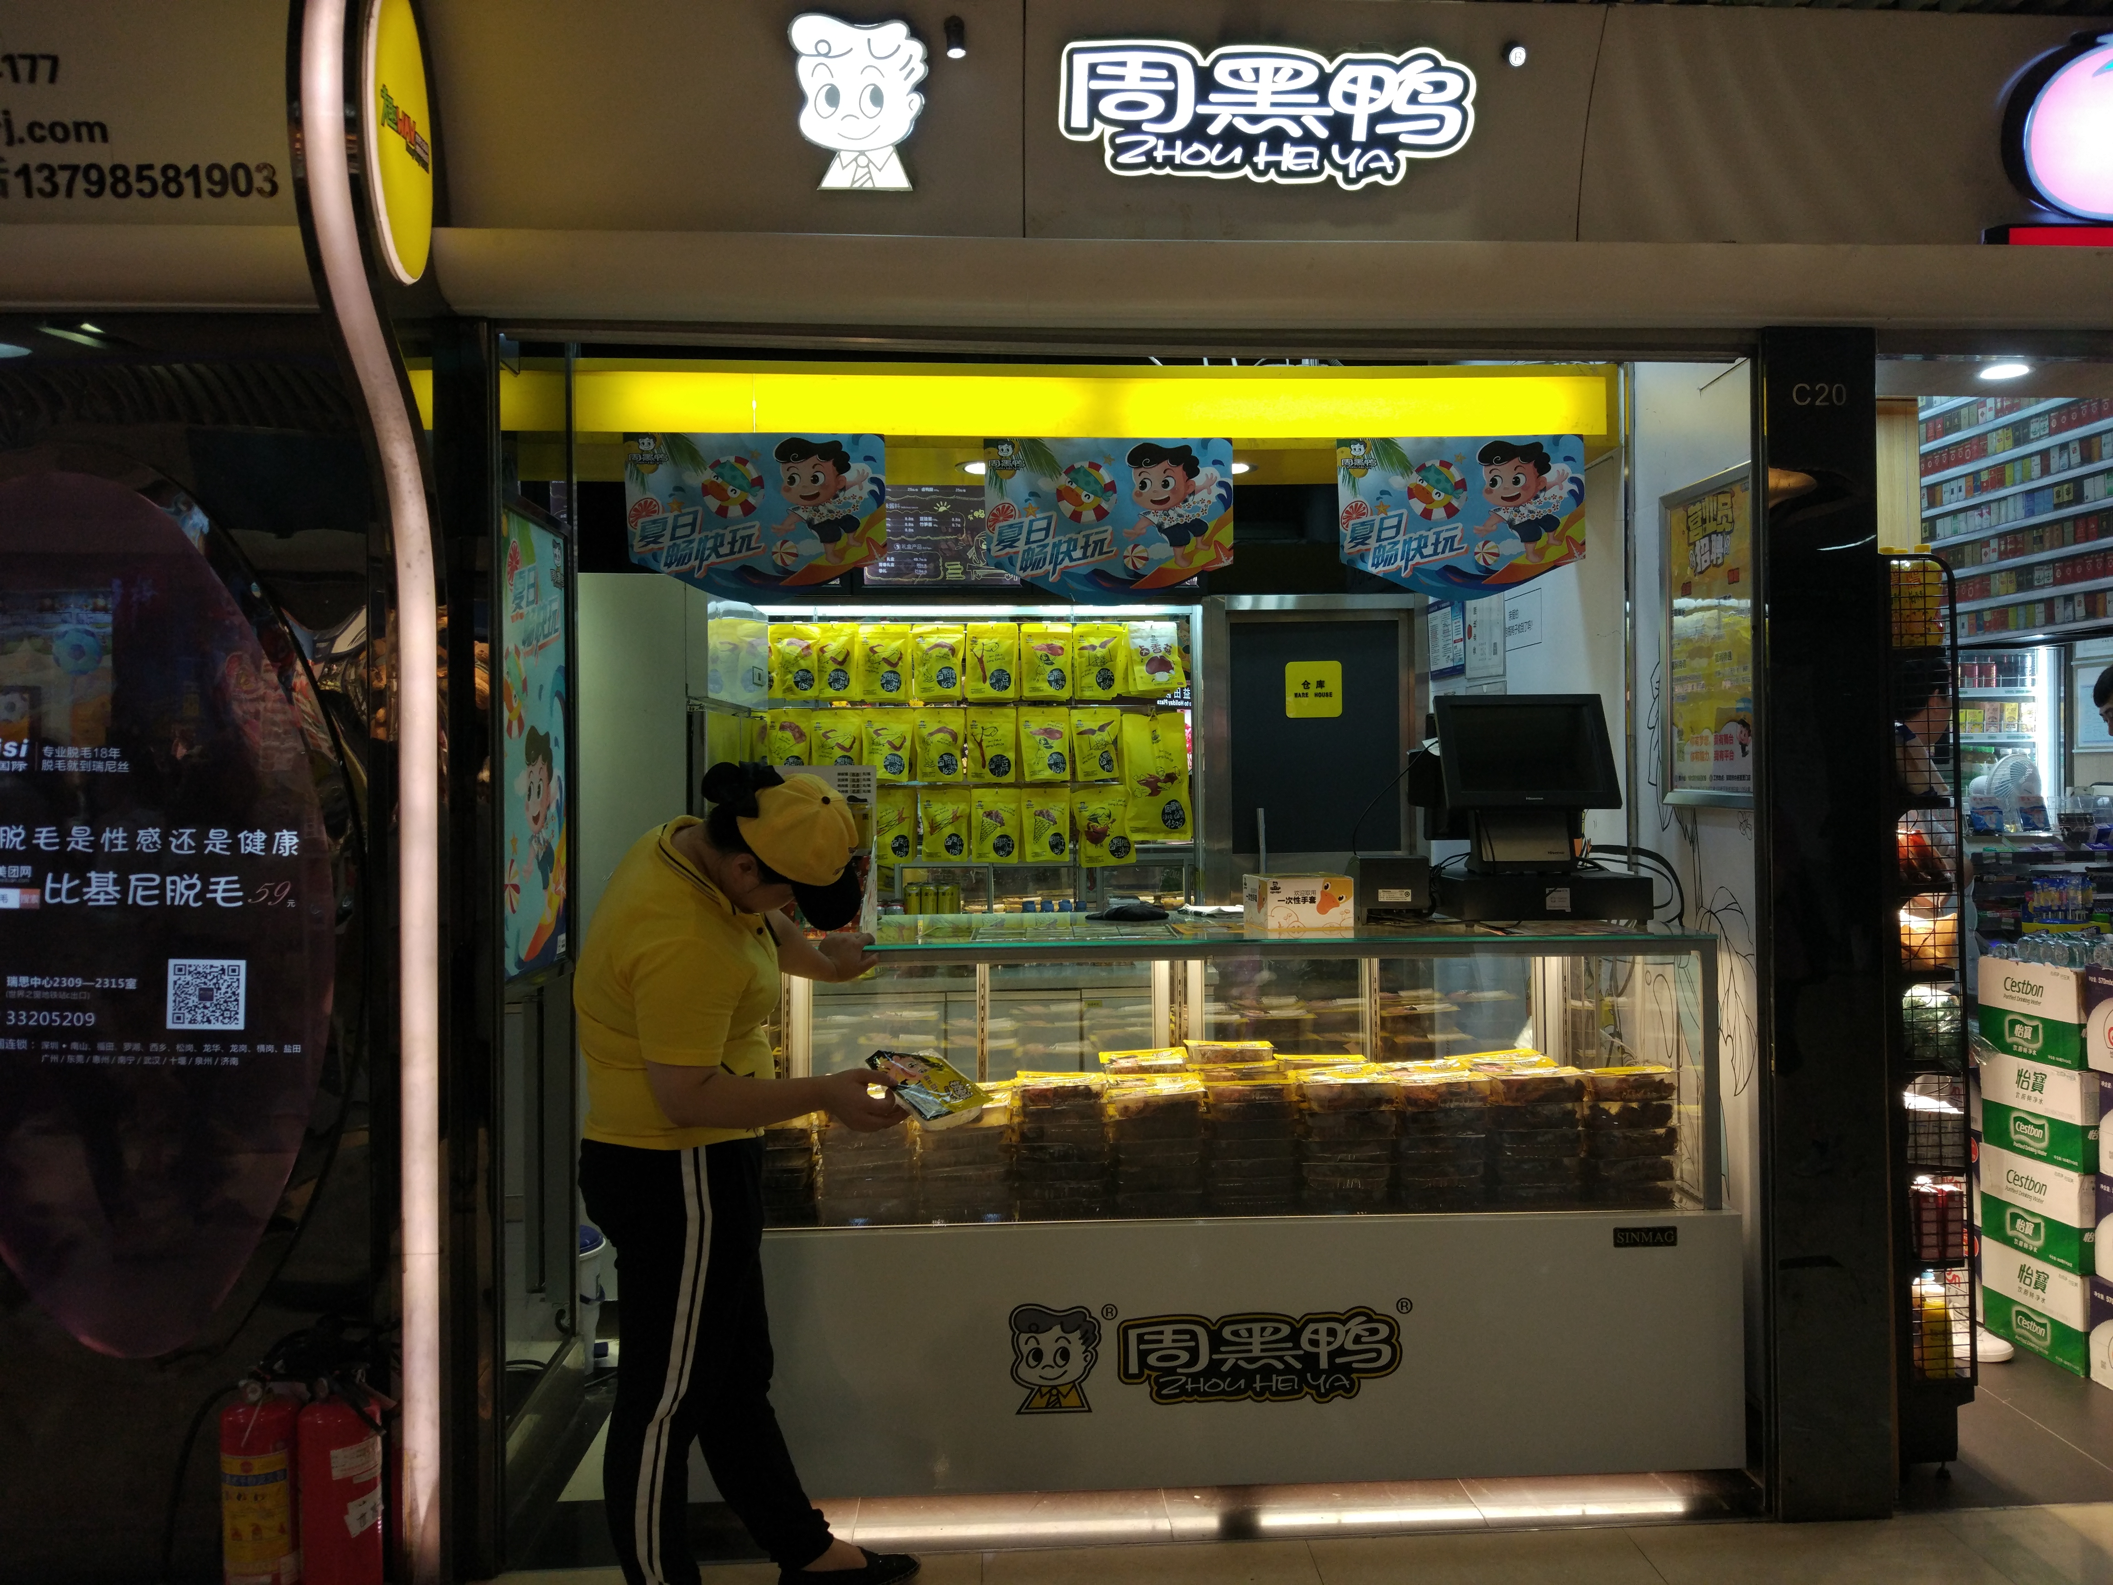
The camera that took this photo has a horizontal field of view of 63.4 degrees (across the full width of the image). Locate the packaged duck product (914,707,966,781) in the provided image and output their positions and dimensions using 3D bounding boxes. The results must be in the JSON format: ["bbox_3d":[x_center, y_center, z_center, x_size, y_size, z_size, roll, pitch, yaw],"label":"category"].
[{"bbox_3d":[-0.364,-0.156,5.388,0.161,0.235,0.040,-1,0,-3],"label":"packaged duck product"}]

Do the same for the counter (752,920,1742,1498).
[{"bbox_3d":[0.297,0.833,3.804,2.100,1.055,0.880,-1,0,-3],"label":"counter"}]

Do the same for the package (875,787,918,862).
[{"bbox_3d":[-0.487,0.093,5.072,0.143,0.228,0.045,0,-1,-3],"label":"package"}]

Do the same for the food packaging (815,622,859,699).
[{"bbox_3d":[-0.657,-0.388,5.062,0.141,0.225,0.045,0,-1,-3],"label":"food packaging"}]

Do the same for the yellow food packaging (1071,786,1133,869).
[{"bbox_3d":[0.146,0.112,5.388,0.176,0.243,0.040,-1,0,-3],"label":"yellow food packaging"}]

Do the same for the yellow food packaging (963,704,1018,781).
[{"bbox_3d":[-0.191,-0.141,5.089,0.147,0.226,0.045,0,-1,-3],"label":"yellow food packaging"}]

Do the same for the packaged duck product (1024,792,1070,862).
[{"bbox_3d":[-0.026,0.110,5.408,0.151,0.225,0.040,-1,0,-3],"label":"packaged duck product"}]

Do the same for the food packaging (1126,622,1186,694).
[{"bbox_3d":[0.316,-0.428,5.399,0.179,0.235,0.040,-1,0,-3],"label":"food packaging"}]

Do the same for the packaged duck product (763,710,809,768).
[{"bbox_3d":[-0.844,-0.145,5.359,0.150,0.234,0.040,-1,0,-3],"label":"packaged duck product"}]

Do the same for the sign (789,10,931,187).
[{"bbox_3d":[-0.327,-1.151,2.861,0.221,0.268,0.060,0,21,-3],"label":"sign"}]

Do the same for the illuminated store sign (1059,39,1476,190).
[{"bbox_3d":[0.353,-1.148,2.901,0.692,0.225,0.060,0,21,-3],"label":"illuminated store sign"}]

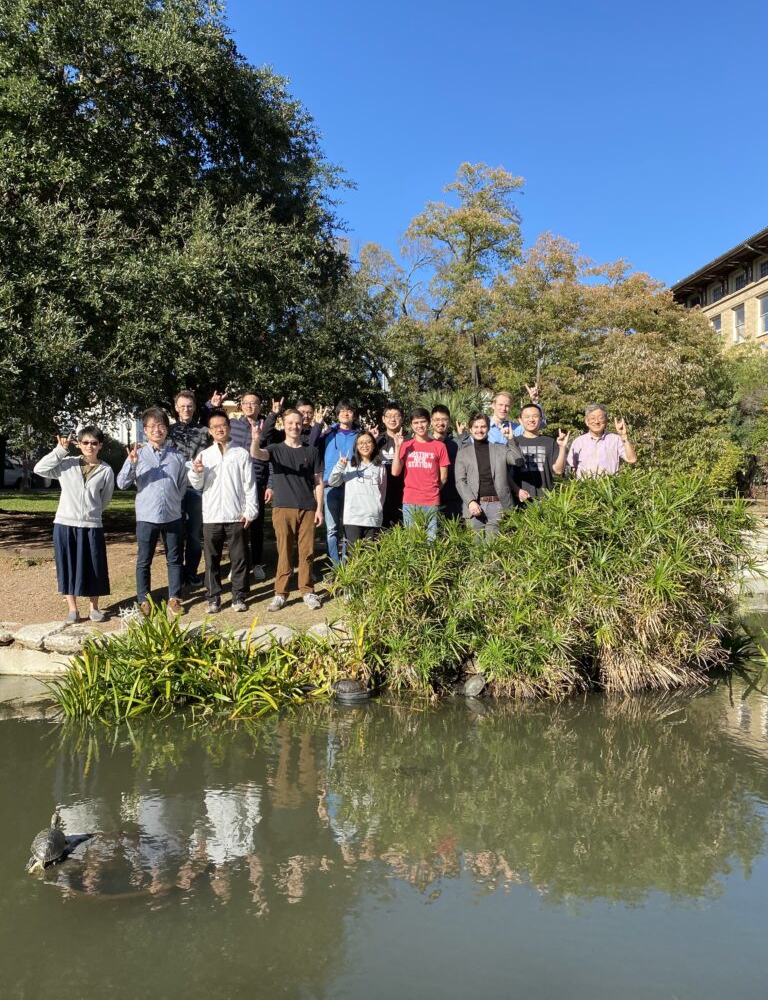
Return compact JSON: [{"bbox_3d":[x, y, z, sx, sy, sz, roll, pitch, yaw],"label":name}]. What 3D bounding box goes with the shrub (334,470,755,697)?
[{"bbox_3d":[1.220,0.592,6.114,3.100,1.620,1.600,0,1,0],"label":"shrub"}]

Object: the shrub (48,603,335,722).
[{"bbox_3d":[-1.290,1.085,5.524,1.900,0.660,1.200,0,1,0],"label":"shrub"}]

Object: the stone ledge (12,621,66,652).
[{"bbox_3d":[-2.820,1.108,6.325,0.420,0.190,0.360,0,1,0],"label":"stone ledge"}]

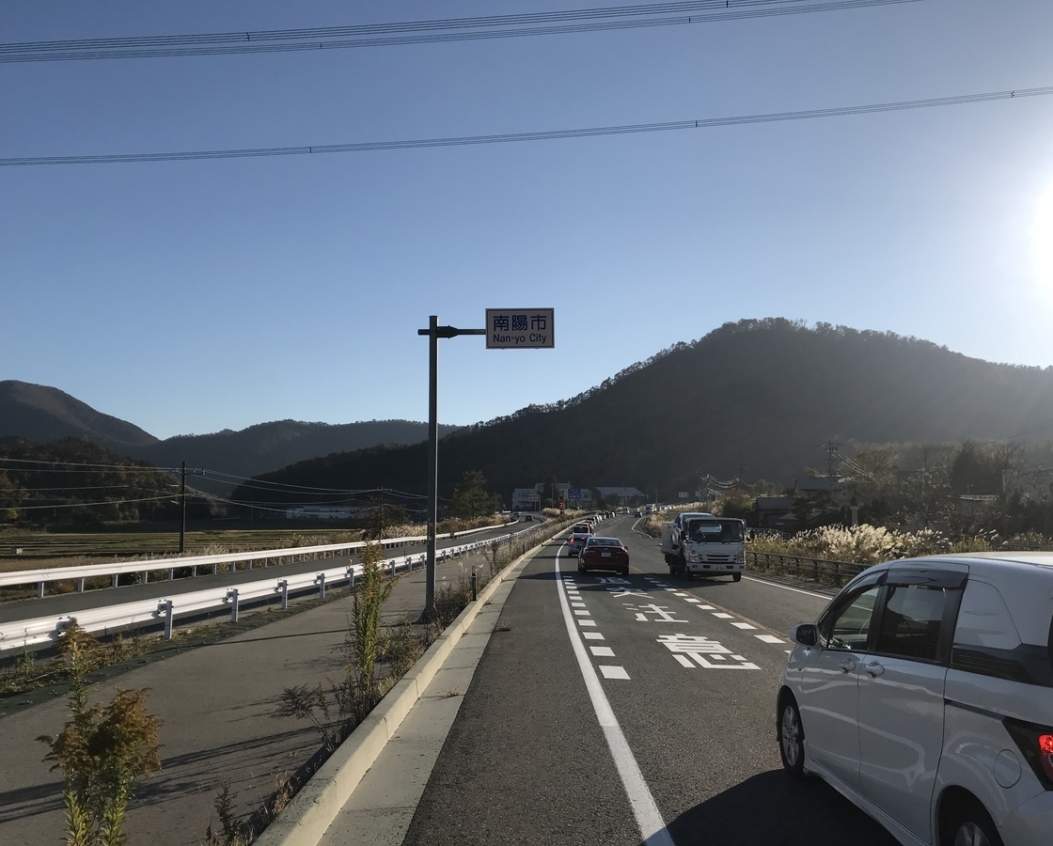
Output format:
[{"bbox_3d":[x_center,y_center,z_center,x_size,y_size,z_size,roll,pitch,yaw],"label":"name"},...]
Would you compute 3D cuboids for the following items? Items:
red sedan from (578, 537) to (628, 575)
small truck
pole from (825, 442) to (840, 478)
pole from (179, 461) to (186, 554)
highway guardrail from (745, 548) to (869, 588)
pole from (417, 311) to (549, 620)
[{"bbox_3d":[3.020,5.320,36.740,1.810,1.440,4.700,0,-6,1],"label":"red sedan"},{"bbox_3d":[6.370,4.524,33.507,2.060,2.320,6.200,0,-6,0],"label":"small truck"},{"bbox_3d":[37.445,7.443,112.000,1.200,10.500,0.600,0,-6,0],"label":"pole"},{"bbox_3d":[-24.967,6.356,66.350,0.360,7.220,0.360,0,-6,0],"label":"pole"},{"bbox_3d":[9.600,5.198,33.132,0.220,0.820,15.000,0,-6,0],"label":"highway guardrail"},{"bbox_3d":[-0.810,0.820,18.490,2.720,6.270,0.320,0,-6,0],"label":"pole"}]

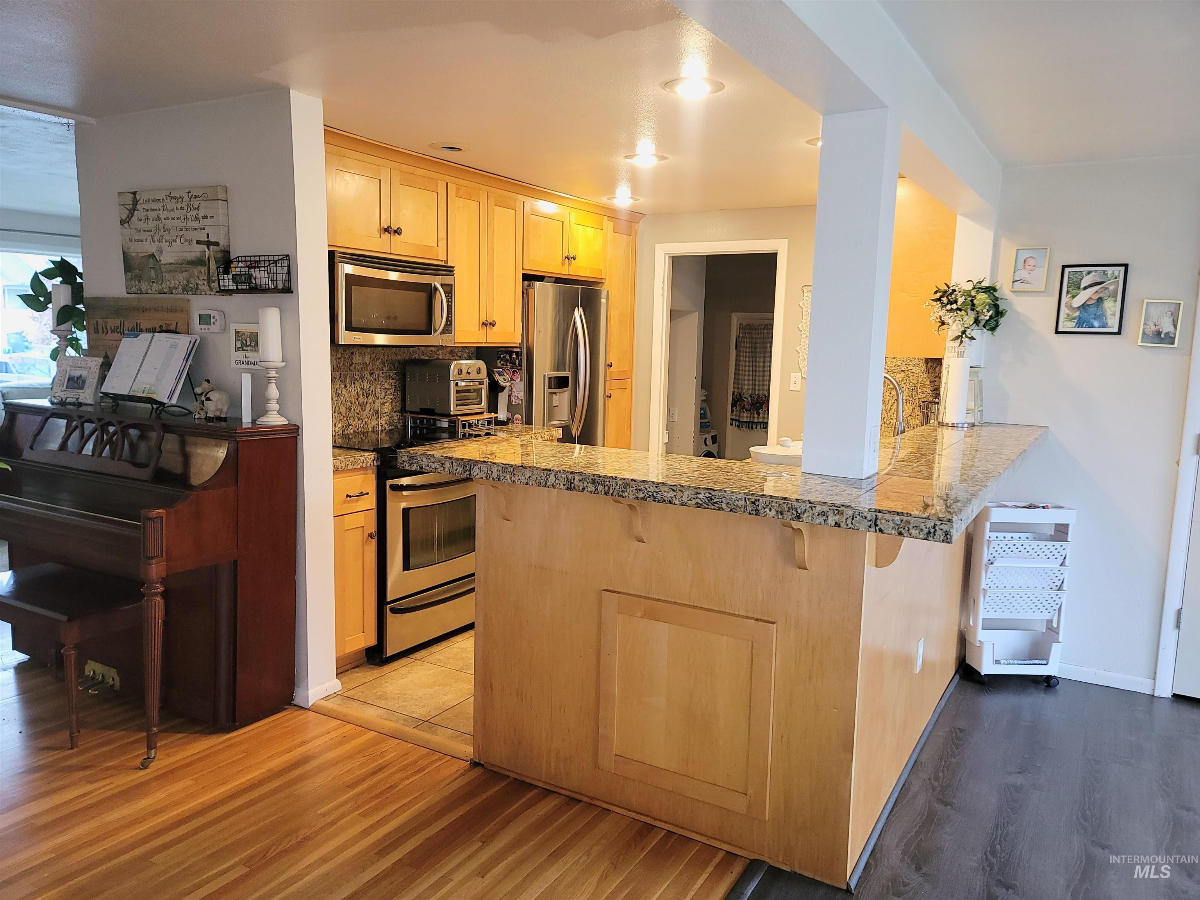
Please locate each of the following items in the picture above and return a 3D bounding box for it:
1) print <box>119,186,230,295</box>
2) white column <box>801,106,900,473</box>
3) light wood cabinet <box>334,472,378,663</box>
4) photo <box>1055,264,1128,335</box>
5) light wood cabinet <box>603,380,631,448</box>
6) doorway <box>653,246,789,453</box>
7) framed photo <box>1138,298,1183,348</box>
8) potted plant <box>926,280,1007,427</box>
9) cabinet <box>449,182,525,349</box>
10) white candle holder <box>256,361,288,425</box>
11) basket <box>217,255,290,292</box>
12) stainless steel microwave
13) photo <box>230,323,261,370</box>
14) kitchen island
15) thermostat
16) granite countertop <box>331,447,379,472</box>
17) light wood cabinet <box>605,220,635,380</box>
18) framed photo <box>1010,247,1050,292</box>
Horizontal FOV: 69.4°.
[{"bbox_3d":[-1.692,-0.823,3.441,0.621,0.406,0.032,5,8,28],"label":"print"},{"bbox_3d":[0.617,-0.372,2.147,0.152,0.871,0.122,6,8,30],"label":"white column"},{"bbox_3d":[-1.267,0.494,3.746,0.600,0.880,0.240,6,8,30],"label":"light wood cabinet"},{"bbox_3d":[2.079,-0.637,3.660,0.245,0.292,0.020,6,8,30],"label":"photo"},{"bbox_3d":[-0.088,0.040,6.069,0.460,1.075,0.427,6,8,30],"label":"light wood cabinet"},{"bbox_3d":[0.795,-0.355,5.967,0.972,2.095,0.130,6,8,30],"label":"doorway"},{"bbox_3d":[2.295,-0.517,3.544,0.134,0.185,0.018,6,8,30],"label":"framed photo"},{"bbox_3d":[1.599,-0.424,3.786,0.320,0.620,0.290,6,8,30],"label":"potted plant"},{"bbox_3d":[-0.740,-0.974,4.659,0.333,0.795,0.625,6,8,30],"label":"cabinet"},{"bbox_3d":[-1.204,-0.212,3.175,0.113,0.226,0.113,5,8,28],"label":"white candle holder"},{"bbox_3d":[-1.276,-0.650,3.184,0.275,0.135,0.110,5,8,28],"label":"basket"},{"bbox_3d":[-1.079,-0.694,4.086,0.375,0.388,0.761,6,8,30],"label":"stainless steel microwave"},{"bbox_3d":[-1.309,-0.384,3.231,0.181,0.168,0.020,6,9,29],"label":"photo"},{"bbox_3d":[0.640,0.495,3.142,1.508,1.096,2.435,6,8,30],"label":"kitchen island"},{"bbox_3d":[-1.523,-0.501,3.385,0.137,0.086,0.030,5,8,28],"label":"thermostat"},{"bbox_3d":[-1.267,0.030,3.660,0.604,0.059,0.330,6,8,30],"label":"granite countertop"},{"bbox_3d":[-0.061,-1.017,5.936,0.460,1.050,0.427,6,8,30],"label":"light wood cabinet"},{"bbox_3d":[1.838,-0.770,3.700,0.136,0.182,0.018,6,8,30],"label":"framed photo"}]

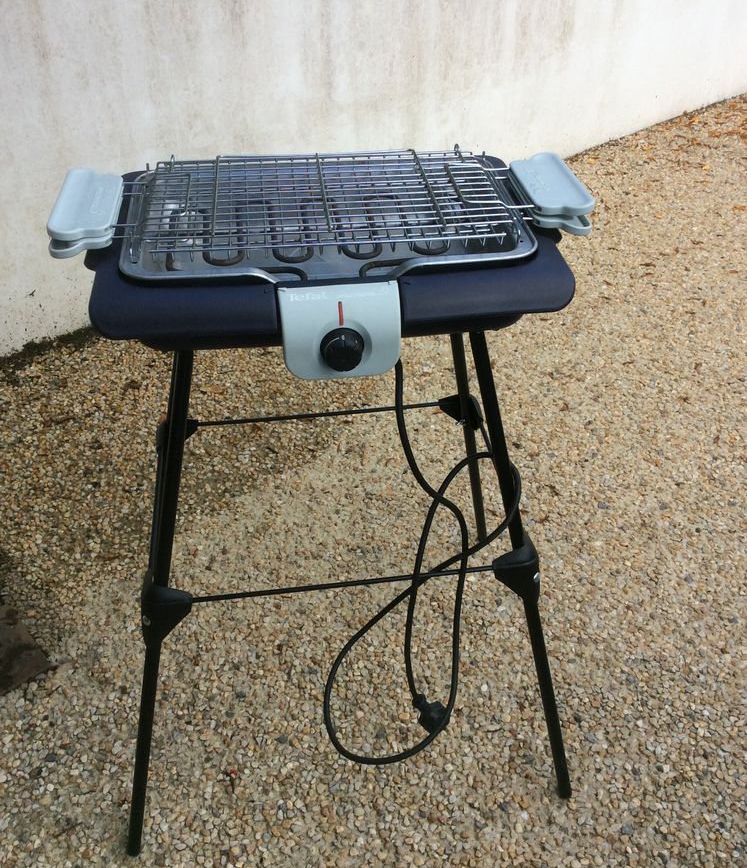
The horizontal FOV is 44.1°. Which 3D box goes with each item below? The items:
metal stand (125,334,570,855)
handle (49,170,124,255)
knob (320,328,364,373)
[{"bbox_3d":[-0.063,0.111,1.372,0.677,0.766,0.586,-4,39,-6],"label":"metal stand"},{"bbox_3d":[-0.320,-0.249,1.041,0.064,0.036,0.158,-4,39,-6],"label":"handle"},{"bbox_3d":[-0.034,-0.090,0.975,0.044,0.044,0.021,-4,24,-6],"label":"knob"}]

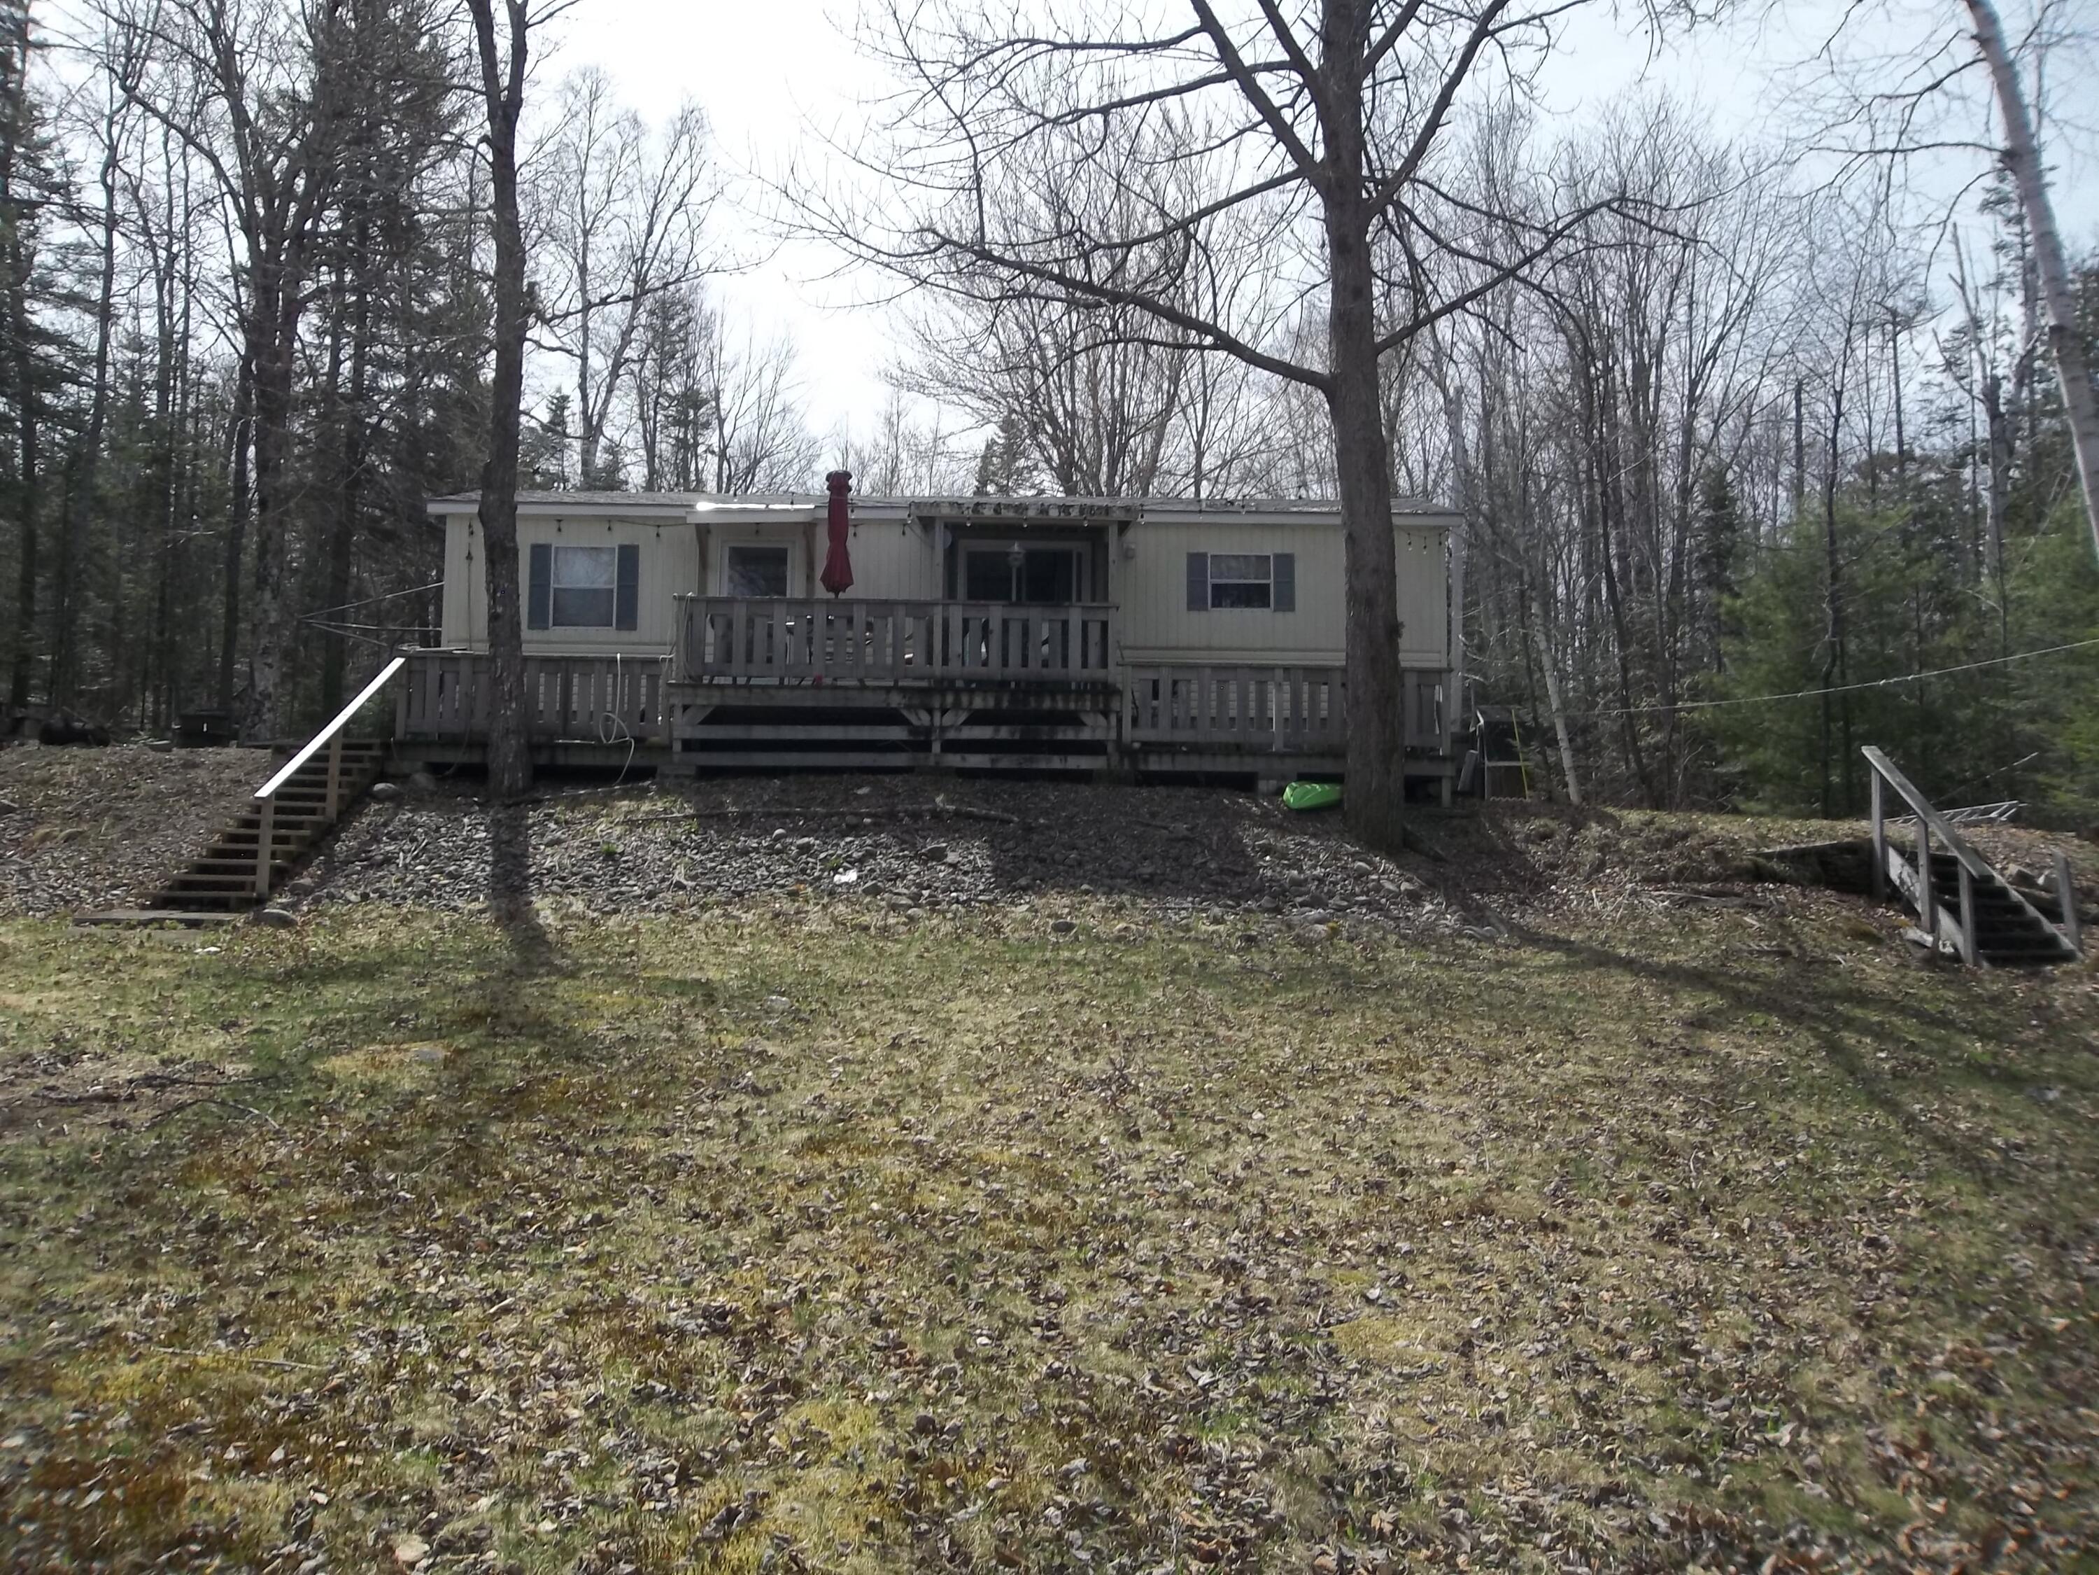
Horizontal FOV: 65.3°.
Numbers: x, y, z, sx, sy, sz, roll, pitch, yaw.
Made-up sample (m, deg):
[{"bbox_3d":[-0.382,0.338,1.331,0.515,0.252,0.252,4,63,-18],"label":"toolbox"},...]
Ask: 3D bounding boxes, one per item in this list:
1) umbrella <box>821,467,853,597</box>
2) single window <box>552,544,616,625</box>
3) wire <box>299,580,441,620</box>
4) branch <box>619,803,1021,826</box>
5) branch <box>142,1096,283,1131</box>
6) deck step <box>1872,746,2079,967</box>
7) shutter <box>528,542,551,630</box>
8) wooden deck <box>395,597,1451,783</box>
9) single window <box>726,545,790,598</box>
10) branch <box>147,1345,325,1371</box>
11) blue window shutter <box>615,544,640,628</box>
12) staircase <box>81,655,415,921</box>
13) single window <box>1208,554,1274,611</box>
[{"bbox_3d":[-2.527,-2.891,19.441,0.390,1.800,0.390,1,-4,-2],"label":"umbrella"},{"bbox_3d":[-6.372,-2.752,22.447,0.915,1.155,0.090,1,-4,-1],"label":"single window"},{"bbox_3d":[-9.443,-2.603,22.800,2.000,0.550,0.250,1,-4,-2],"label":"wire"},{"bbox_3d":[-2.526,0.296,18.442,4.481,0.185,0.340,1,-4,-1],"label":"branch"},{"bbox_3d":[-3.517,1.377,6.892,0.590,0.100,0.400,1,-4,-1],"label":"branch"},{"bbox_3d":[8.471,0.582,15.212,1.050,2.080,2.200,1,-4,-2],"label":"deck step"},{"bbox_3d":[-6.977,-2.735,22.410,0.320,1.192,0.040,1,-4,-1],"label":"shutter"},{"bbox_3d":[-1.483,-1.068,20.841,12.440,2.113,3.000,1,-4,-1],"label":"wooden deck"},{"bbox_3d":[-3.824,-2.814,21.450,0.830,0.740,0.080,1,-4,-2],"label":"single window"},{"bbox_3d":[-2.207,1.541,4.430,0.530,0.035,0.060,-1,-4,14],"label":"branch"},{"bbox_3d":[-5.506,-2.605,21.350,0.300,1.140,0.050,1,-4,-2],"label":"blue window shutter"},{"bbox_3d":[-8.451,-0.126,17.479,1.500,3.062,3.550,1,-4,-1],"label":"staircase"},{"bbox_3d":[2.634,-2.835,22.547,0.898,0.789,0.090,1,-4,-1],"label":"single window"}]

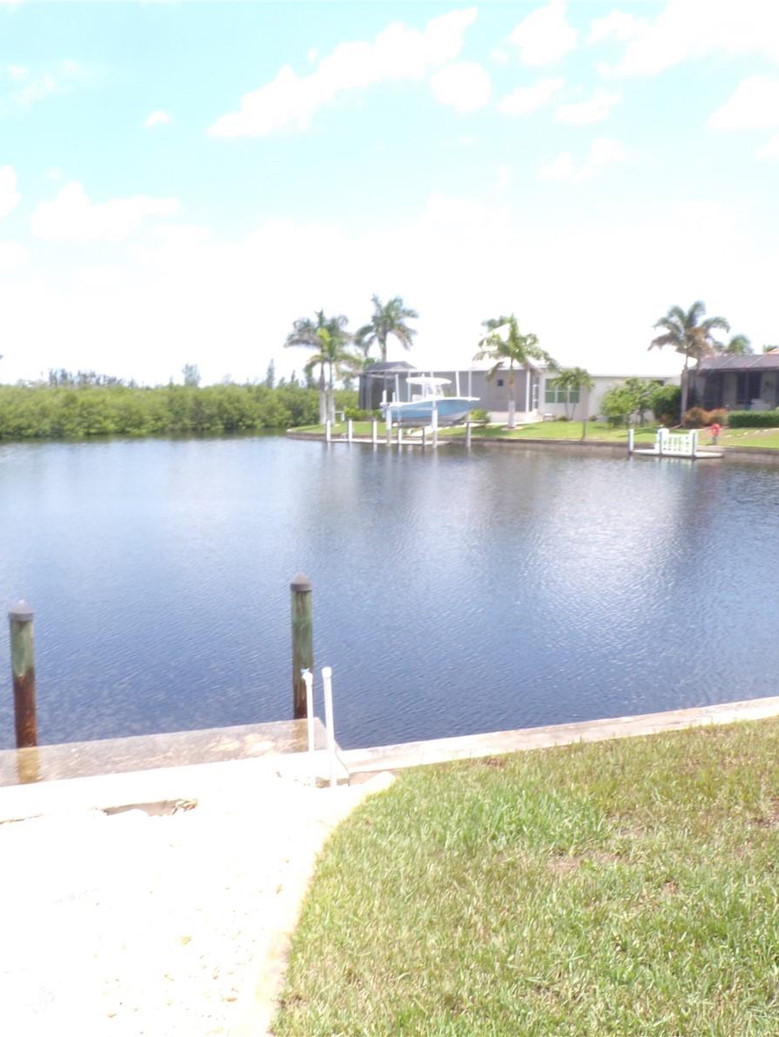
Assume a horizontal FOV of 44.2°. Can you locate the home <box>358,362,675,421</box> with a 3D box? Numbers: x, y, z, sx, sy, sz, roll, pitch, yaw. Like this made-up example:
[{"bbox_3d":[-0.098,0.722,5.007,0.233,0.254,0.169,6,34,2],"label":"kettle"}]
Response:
[{"bbox_3d":[8.539,-8.794,64.500,18.800,4.500,11.500,3,8,24],"label":"home"}]

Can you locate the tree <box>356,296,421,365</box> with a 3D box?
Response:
[{"bbox_3d":[-0.120,-12.160,71.000,4.800,9.000,4.800,0,7,0],"label":"tree"}]

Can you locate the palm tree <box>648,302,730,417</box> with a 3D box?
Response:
[{"bbox_3d":[15.946,-8.332,51.000,4.367,6.315,4.100,0,7,0],"label":"palm tree"}]

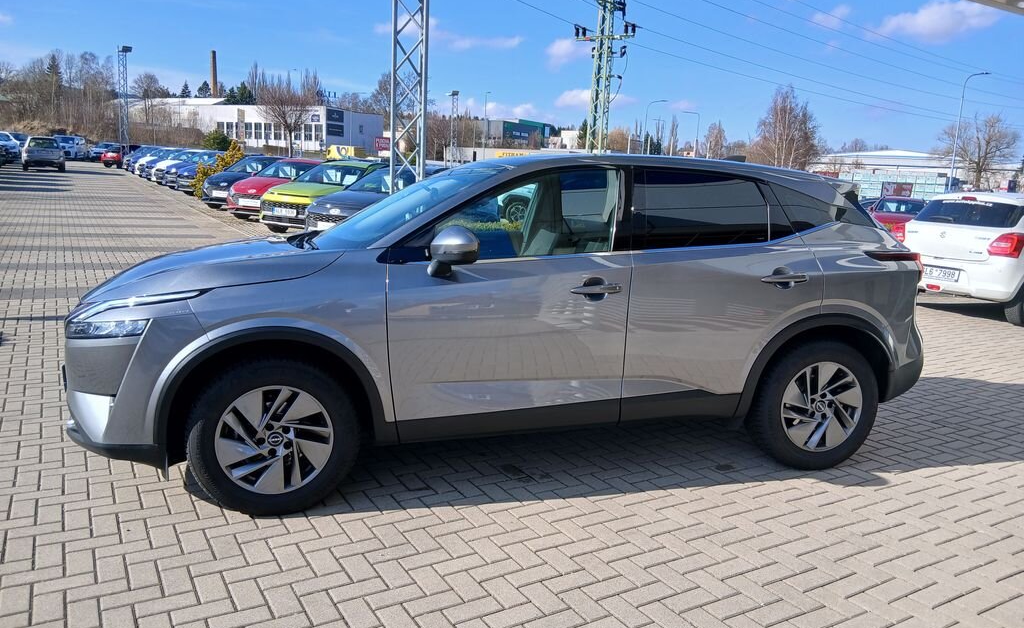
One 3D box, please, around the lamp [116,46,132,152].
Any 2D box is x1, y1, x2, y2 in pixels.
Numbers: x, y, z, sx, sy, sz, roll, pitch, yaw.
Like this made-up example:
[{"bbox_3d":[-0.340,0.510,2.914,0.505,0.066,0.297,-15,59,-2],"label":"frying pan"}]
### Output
[{"bbox_3d":[-21.591,-11.418,42.855,0.900,6.694,0.600,4,10,10],"label":"lamp"}]

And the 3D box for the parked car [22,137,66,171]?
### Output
[{"bbox_3d":[-23.017,-7.872,37.809,1.770,1.640,4.500,-3,12,-31],"label":"parked car"}]

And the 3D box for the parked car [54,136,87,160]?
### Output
[{"bbox_3d":[-32.365,-12.101,56.000,1.850,1.700,4.500,-2,12,-22],"label":"parked car"}]

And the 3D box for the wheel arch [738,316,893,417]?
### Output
[{"bbox_3d":[1.541,0.247,3.900,0.955,0.510,0.100,0,10,-18],"label":"wheel arch"}]

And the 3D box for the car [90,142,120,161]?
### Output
[{"bbox_3d":[-31.527,-12.675,60.297,1.800,1.570,4.350,0,10,-14],"label":"car"}]

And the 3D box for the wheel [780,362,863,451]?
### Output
[{"bbox_3d":[1.558,0.459,3.996,0.480,0.480,0.200,-1,12,-16],"label":"wheel"}]

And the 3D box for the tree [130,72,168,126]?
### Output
[{"bbox_3d":[-49.490,-28.806,105.000,4.600,7.900,4.500,-3,12,-25],"label":"tree"}]

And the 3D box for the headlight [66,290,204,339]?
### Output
[{"bbox_3d":[-1.542,-0.008,3.162,0.560,0.230,0.380,-1,12,-16],"label":"headlight"}]

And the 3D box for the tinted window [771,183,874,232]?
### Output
[{"bbox_3d":[1.596,-0.528,3.905,0.640,0.260,0.090,-3,-6,-23],"label":"tinted window"}]

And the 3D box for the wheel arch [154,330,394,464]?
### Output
[{"bbox_3d":[-0.961,0.312,3.193,0.950,0.550,0.130,-1,11,-15],"label":"wheel arch"}]

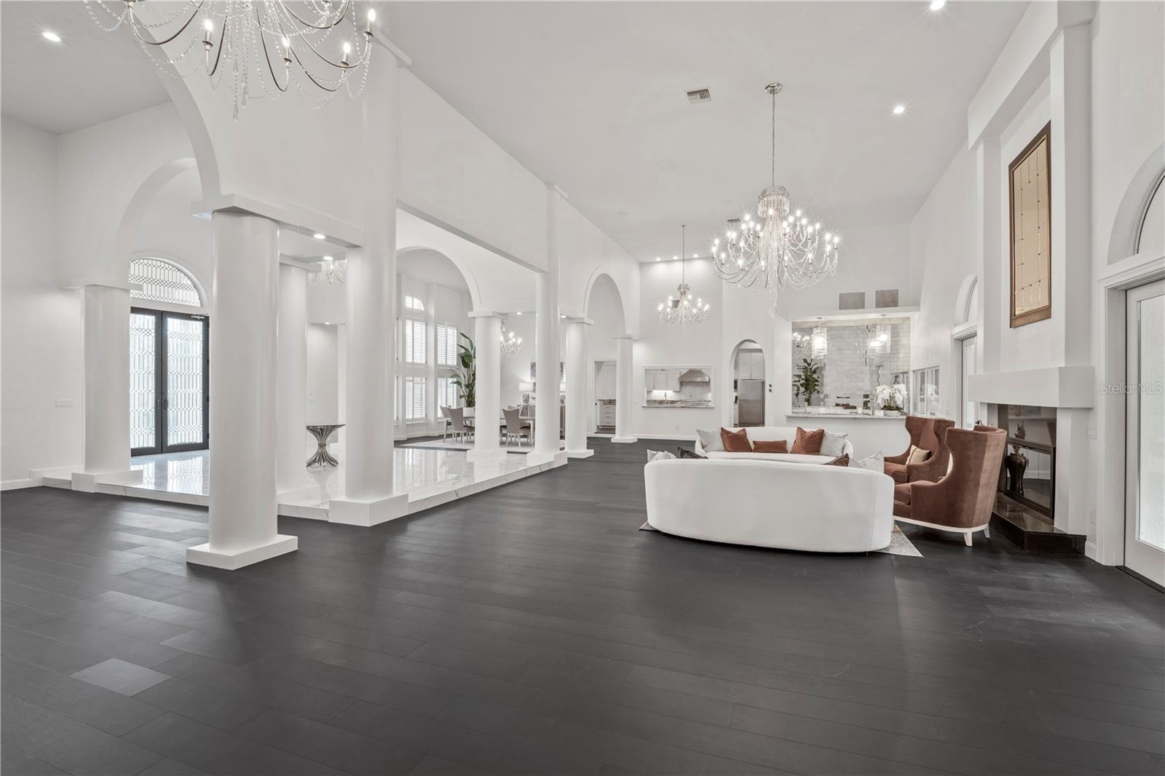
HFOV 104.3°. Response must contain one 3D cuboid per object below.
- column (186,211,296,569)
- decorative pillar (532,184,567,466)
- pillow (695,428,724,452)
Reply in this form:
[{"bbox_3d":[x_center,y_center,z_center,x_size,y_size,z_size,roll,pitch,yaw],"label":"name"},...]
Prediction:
[{"bbox_3d":[-2.980,0.000,3.990,0.540,2.960,0.530,0,0,22],"label":"column"},{"bbox_3d":[-0.650,-1.130,8.809,0.560,5.260,0.560,0,0,22],"label":"decorative pillar"},{"bbox_3d":[2.223,0.908,7.900,0.450,0.440,0.180,1,-15,-4],"label":"pillow"}]

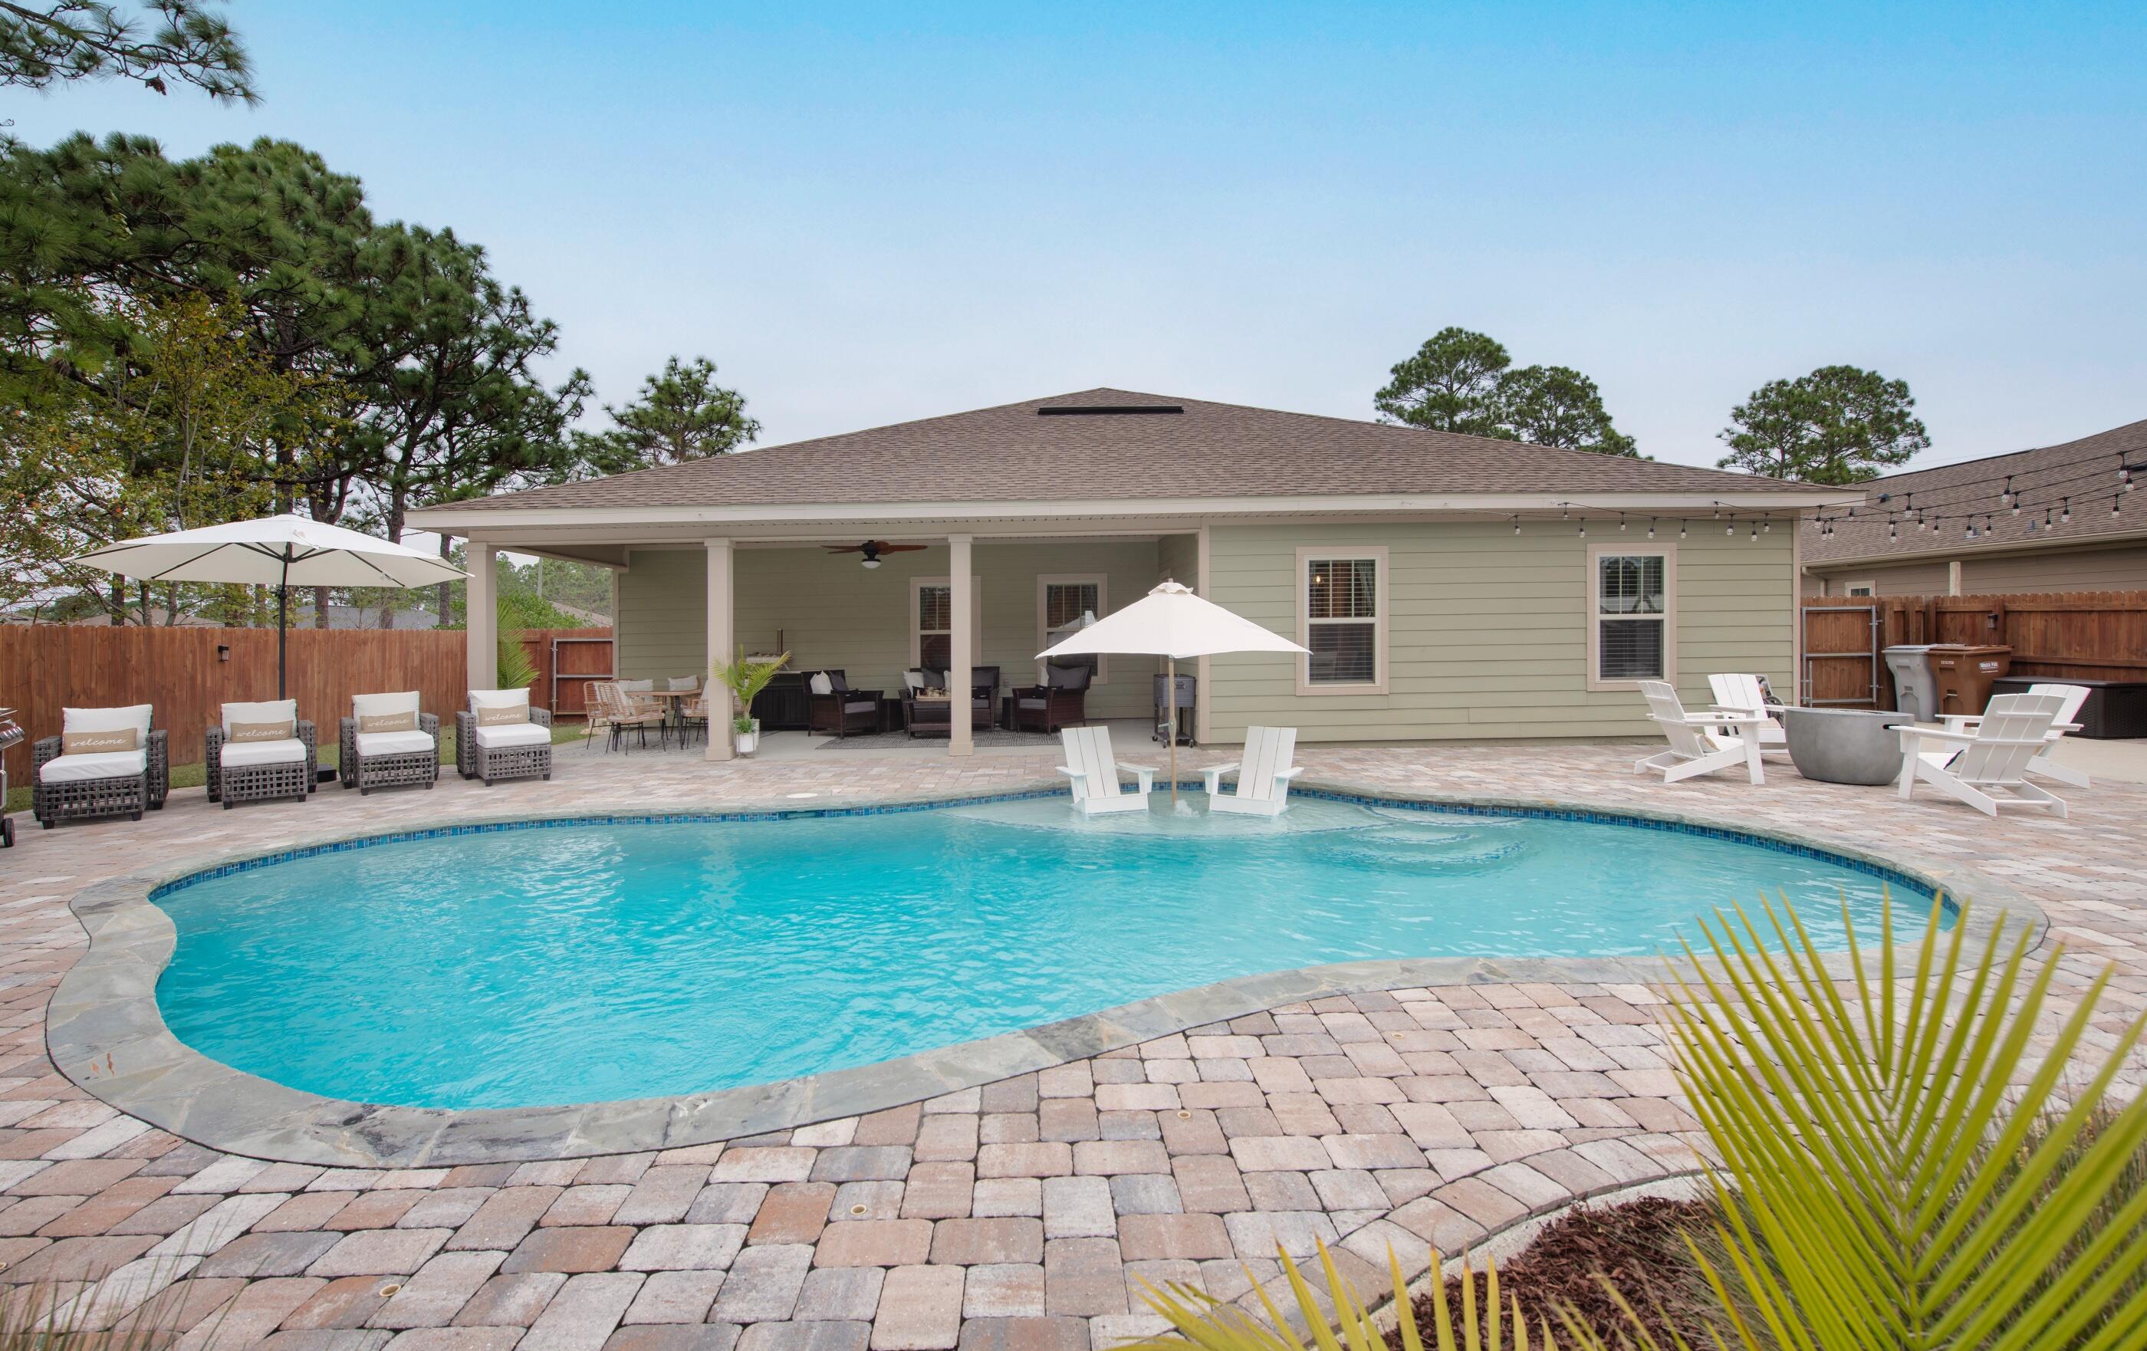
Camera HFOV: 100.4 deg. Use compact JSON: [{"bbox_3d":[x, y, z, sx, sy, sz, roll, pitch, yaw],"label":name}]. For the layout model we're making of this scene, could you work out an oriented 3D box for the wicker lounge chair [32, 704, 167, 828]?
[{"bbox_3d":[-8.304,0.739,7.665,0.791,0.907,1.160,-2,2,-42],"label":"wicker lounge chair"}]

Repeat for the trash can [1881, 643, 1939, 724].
[{"bbox_3d":[11.900,0.095,12.550,0.750,1.070,0.660,-1,2,-23],"label":"trash can"}]

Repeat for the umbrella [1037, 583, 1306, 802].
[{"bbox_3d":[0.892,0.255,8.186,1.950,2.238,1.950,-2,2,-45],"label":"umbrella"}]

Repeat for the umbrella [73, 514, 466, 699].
[{"bbox_3d":[-8.120,-0.267,9.297,3.030,2.779,3.030,0,2,0],"label":"umbrella"}]

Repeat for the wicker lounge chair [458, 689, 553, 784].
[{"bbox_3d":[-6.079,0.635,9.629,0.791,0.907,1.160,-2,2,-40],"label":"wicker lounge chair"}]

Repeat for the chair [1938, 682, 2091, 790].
[{"bbox_3d":[8.522,0.538,8.080,0.923,0.922,0.730,0,2,7],"label":"chair"}]

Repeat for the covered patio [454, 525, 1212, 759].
[{"bbox_3d":[-2.720,-0.470,12.000,8.500,2.600,3.600,-1,2,-2],"label":"covered patio"}]

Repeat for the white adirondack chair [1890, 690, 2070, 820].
[{"bbox_3d":[7.203,0.592,7.106,0.730,0.922,0.923,0,2,6],"label":"white adirondack chair"}]

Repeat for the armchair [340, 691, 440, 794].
[{"bbox_3d":[-6.500,0.625,8.440,0.740,0.840,0.920,-2,3,-41],"label":"armchair"}]

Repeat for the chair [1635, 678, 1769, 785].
[{"bbox_3d":[6.019,0.541,8.639,0.923,0.922,0.730,0,2,3],"label":"chair"}]

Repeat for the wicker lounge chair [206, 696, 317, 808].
[{"bbox_3d":[-7.120,0.655,7.850,0.740,0.840,0.920,-2,3,-42],"label":"wicker lounge chair"}]

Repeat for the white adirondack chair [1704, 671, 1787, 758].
[{"bbox_3d":[7.360,0.390,9.470,0.760,0.840,0.840,-1,2,0],"label":"white adirondack chair"}]

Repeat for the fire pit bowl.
[{"bbox_3d":[6.660,0.610,7.660,0.860,0.580,0.860,-1,2,0],"label":"fire pit bowl"}]

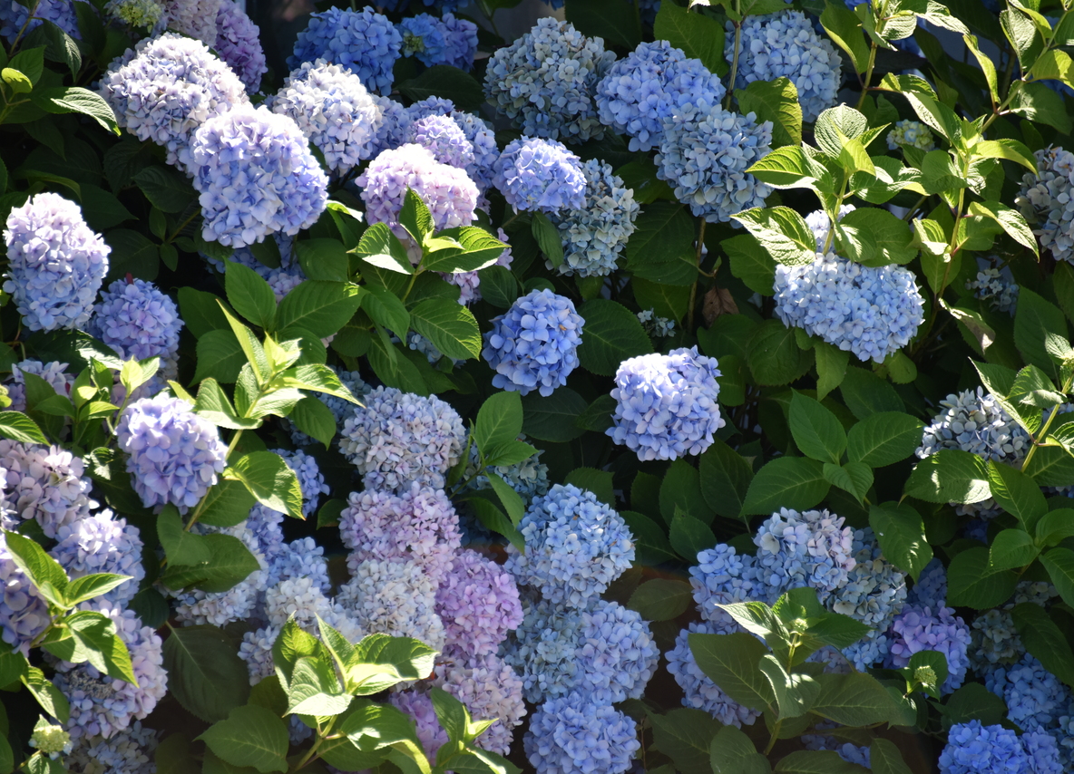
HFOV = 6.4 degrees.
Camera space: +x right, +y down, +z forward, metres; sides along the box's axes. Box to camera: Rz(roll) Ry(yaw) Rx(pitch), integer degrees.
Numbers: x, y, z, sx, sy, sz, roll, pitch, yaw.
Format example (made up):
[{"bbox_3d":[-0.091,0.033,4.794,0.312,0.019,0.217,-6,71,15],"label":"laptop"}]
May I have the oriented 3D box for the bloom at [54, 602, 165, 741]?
[{"bbox_3d":[-0.553,0.368,12.550,0.148,0.174,0.148,0,10,0],"label":"bloom"}]

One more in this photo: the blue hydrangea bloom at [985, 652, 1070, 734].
[{"bbox_3d":[0.613,0.383,12.000,0.119,0.110,0.116,0,6,0],"label":"blue hydrangea bloom"}]

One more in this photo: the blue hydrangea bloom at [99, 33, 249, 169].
[{"bbox_3d":[-0.451,-0.356,12.050,0.183,0.167,0.177,0,6,0],"label":"blue hydrangea bloom"}]

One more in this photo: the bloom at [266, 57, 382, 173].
[{"bbox_3d":[-0.284,-0.362,13.000,0.151,0.151,0.151,0,10,0],"label":"bloom"}]

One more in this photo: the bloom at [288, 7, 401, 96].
[{"bbox_3d":[-0.263,-0.457,13.250,0.158,0.128,0.150,0,7,0],"label":"bloom"}]

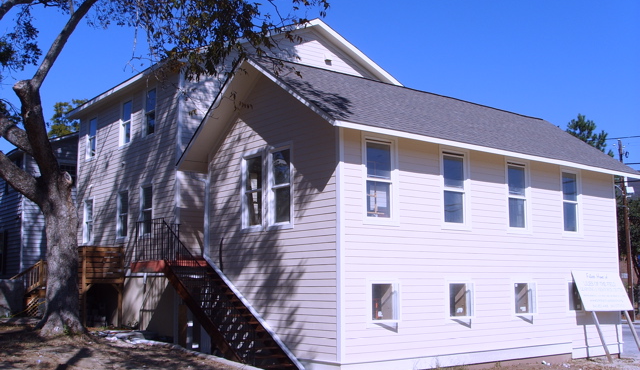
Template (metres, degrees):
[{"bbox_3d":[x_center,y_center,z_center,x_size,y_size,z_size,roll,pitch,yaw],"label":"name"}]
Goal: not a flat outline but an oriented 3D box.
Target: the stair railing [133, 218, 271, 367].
[{"bbox_3d":[-2.758,2.479,17.708,1.208,3.440,5.947,6,-10,-38],"label":"stair railing"}]

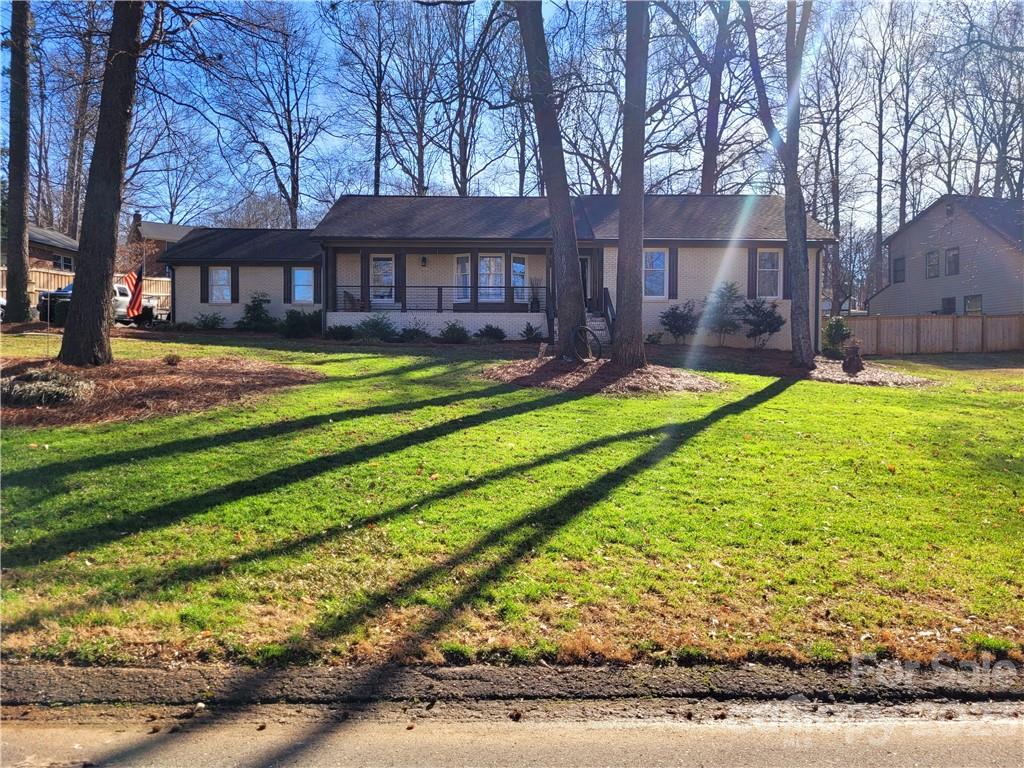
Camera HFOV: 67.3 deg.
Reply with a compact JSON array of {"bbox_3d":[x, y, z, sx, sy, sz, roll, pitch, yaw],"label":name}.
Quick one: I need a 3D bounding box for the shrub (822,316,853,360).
[{"bbox_3d":[10.722,-1.499,25.354,0.902,1.422,0.900,0,3,0],"label":"shrub"}]

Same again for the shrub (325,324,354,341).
[{"bbox_3d":[-5.865,-1.751,26.149,0.988,0.516,0.850,0,3,0],"label":"shrub"}]

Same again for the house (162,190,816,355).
[{"bbox_3d":[-1.543,-4.545,31.225,25.050,6.239,11.200,0,3,0],"label":"house"}]

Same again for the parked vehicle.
[{"bbox_3d":[-17.176,-3.419,32.583,2.000,1.850,5.800,0,3,0],"label":"parked vehicle"}]

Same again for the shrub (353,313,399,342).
[{"bbox_3d":[-4.622,-1.913,26.041,1.525,0.990,1.250,0,3,0],"label":"shrub"}]

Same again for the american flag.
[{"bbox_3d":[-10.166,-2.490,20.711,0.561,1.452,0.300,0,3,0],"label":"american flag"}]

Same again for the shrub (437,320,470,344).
[{"bbox_3d":[-1.977,-1.747,26.098,1.100,0.787,1.000,0,3,0],"label":"shrub"}]

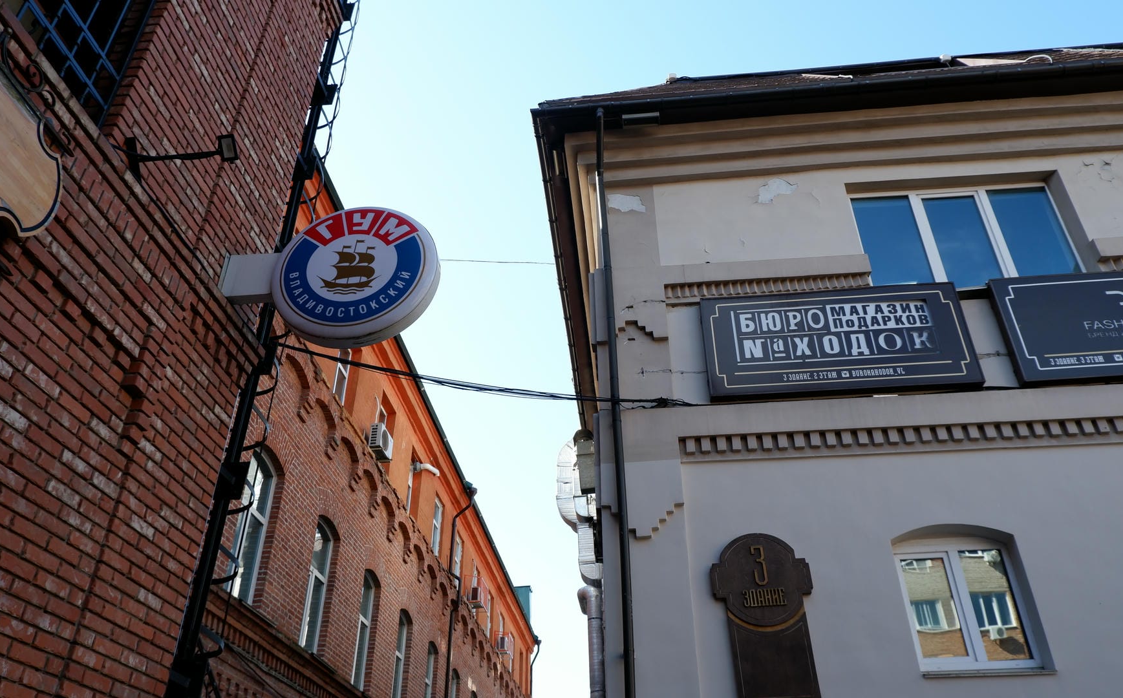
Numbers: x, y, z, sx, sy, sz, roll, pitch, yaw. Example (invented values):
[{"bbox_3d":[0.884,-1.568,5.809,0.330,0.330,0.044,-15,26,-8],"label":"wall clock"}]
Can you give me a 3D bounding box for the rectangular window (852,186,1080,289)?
[{"bbox_3d":[4.453,-1.176,8.781,2.237,1.452,0.100,-3,-33,5],"label":"rectangular window"}]

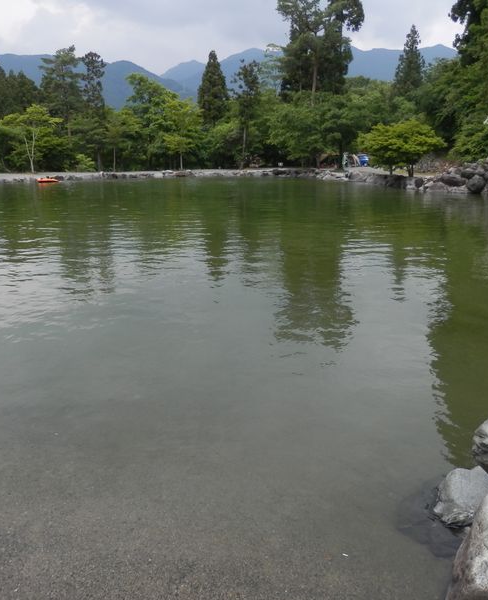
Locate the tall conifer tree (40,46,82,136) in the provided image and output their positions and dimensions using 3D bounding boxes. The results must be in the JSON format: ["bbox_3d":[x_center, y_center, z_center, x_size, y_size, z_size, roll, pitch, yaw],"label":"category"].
[{"bbox_3d":[-23.128,-24.197,73.392,5.100,14.900,5.100,-4,14,-16],"label":"tall conifer tree"}]

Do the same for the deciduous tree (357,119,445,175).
[{"bbox_3d":[12.405,-12.101,45.947,6.750,4.460,6.070,3,14,14],"label":"deciduous tree"}]

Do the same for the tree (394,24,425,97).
[{"bbox_3d":[24.412,-29.934,85.390,4.840,19.900,4.840,4,14,15],"label":"tree"}]

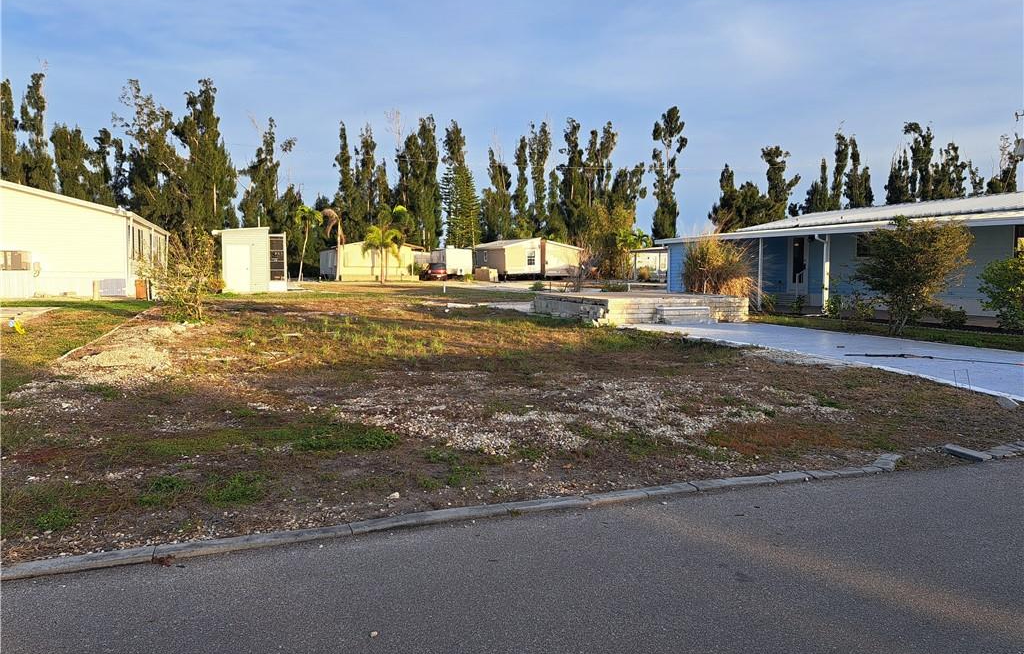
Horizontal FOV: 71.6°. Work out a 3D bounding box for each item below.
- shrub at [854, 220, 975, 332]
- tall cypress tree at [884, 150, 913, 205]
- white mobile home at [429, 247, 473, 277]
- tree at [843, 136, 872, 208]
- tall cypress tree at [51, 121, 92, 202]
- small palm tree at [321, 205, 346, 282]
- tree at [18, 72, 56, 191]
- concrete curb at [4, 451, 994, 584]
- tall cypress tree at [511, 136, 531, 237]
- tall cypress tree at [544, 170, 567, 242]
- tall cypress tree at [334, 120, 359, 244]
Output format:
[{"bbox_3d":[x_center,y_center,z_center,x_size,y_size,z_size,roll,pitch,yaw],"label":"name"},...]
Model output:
[{"bbox_3d":[8.800,-1.092,15.487,2.640,2.570,2.500,0,5,0],"label":"shrub"},{"bbox_3d":[58.690,-17.394,108.675,4.594,19.213,4.594,3,5,28],"label":"tall cypress tree"},{"bbox_3d":[-5.701,-5.920,65.953,2.450,2.750,5.800,-2,5,-20],"label":"white mobile home"},{"bbox_3d":[44.427,-15.600,92.035,3.733,18.110,3.733,0,5,0],"label":"tree"},{"bbox_3d":[-41.421,-11.575,66.128,3.950,14.450,3.750,0,5,0],"label":"tall cypress tree"},{"bbox_3d":[-15.625,-7.215,62.217,2.110,6.440,2.110,0,5,0],"label":"small palm tree"},{"bbox_3d":[-45.301,-14.562,68.570,3.916,19.701,3.916,-3,6,-33],"label":"tree"},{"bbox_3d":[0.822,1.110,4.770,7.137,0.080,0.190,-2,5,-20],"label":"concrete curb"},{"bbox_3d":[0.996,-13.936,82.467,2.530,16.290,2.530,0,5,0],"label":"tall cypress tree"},{"bbox_3d":[5.196,-12.382,84.242,2.840,12.880,2.840,0,5,0],"label":"tall cypress tree"},{"bbox_3d":[-18.350,-14.071,78.861,3.090,17.151,3.090,-1,5,-13],"label":"tall cypress tree"}]

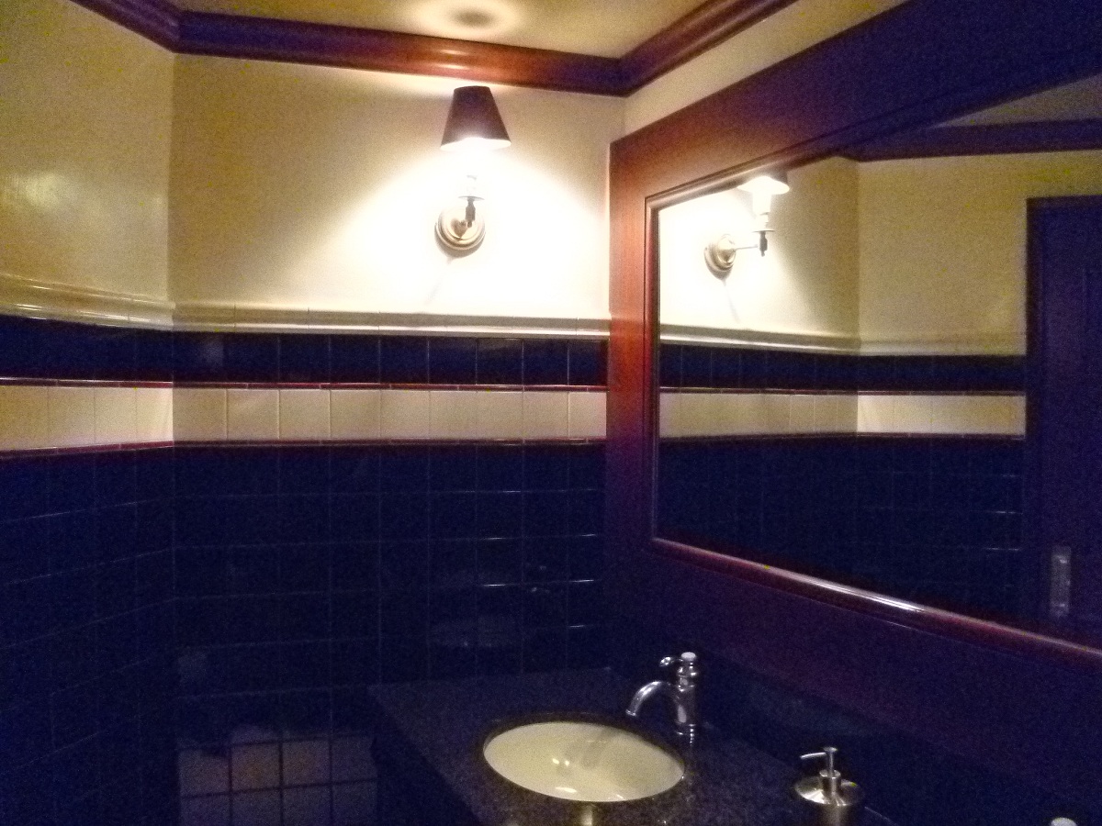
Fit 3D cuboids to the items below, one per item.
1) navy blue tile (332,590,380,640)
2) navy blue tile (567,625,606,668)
[{"bbox_3d":[-0.443,0.458,2.023,0.108,0.108,0.009,0,1,-12],"label":"navy blue tile"},{"bbox_3d":[0.089,0.569,2.151,0.100,0.107,0.009,0,1,-12],"label":"navy blue tile"}]

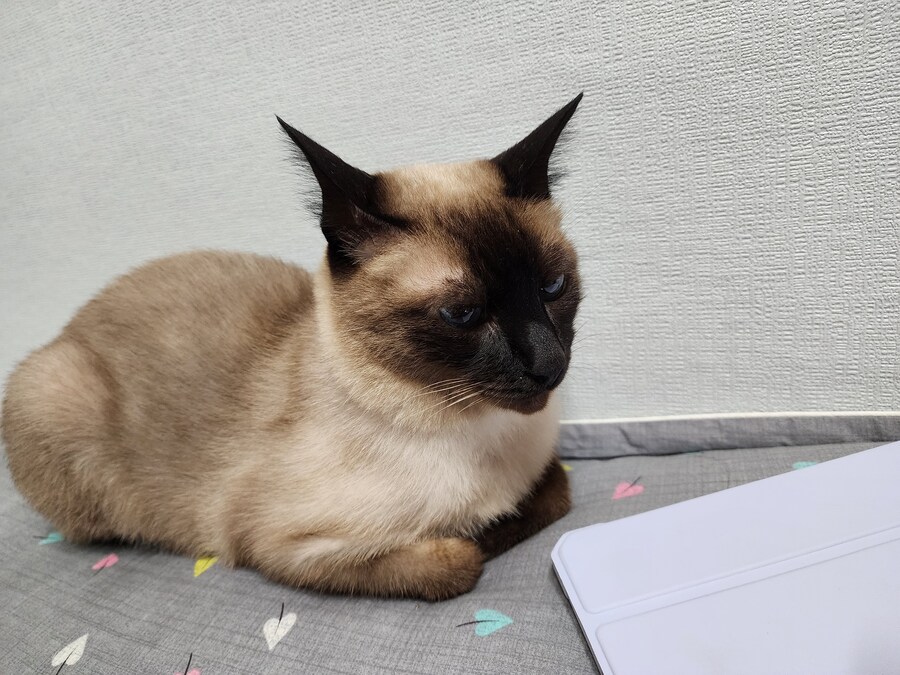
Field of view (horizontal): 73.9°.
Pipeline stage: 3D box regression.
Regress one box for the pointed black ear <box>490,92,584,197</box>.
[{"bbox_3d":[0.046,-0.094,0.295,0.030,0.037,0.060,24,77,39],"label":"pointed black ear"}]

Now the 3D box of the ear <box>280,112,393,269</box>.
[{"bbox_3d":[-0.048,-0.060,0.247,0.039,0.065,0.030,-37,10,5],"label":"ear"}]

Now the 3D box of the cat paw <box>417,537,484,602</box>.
[{"bbox_3d":[0.000,0.104,0.268,0.034,0.027,0.029,1,19,31],"label":"cat paw"}]

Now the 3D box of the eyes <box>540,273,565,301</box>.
[{"bbox_3d":[0.044,-0.022,0.253,0.015,0.011,0.008,-22,28,-38],"label":"eyes"}]

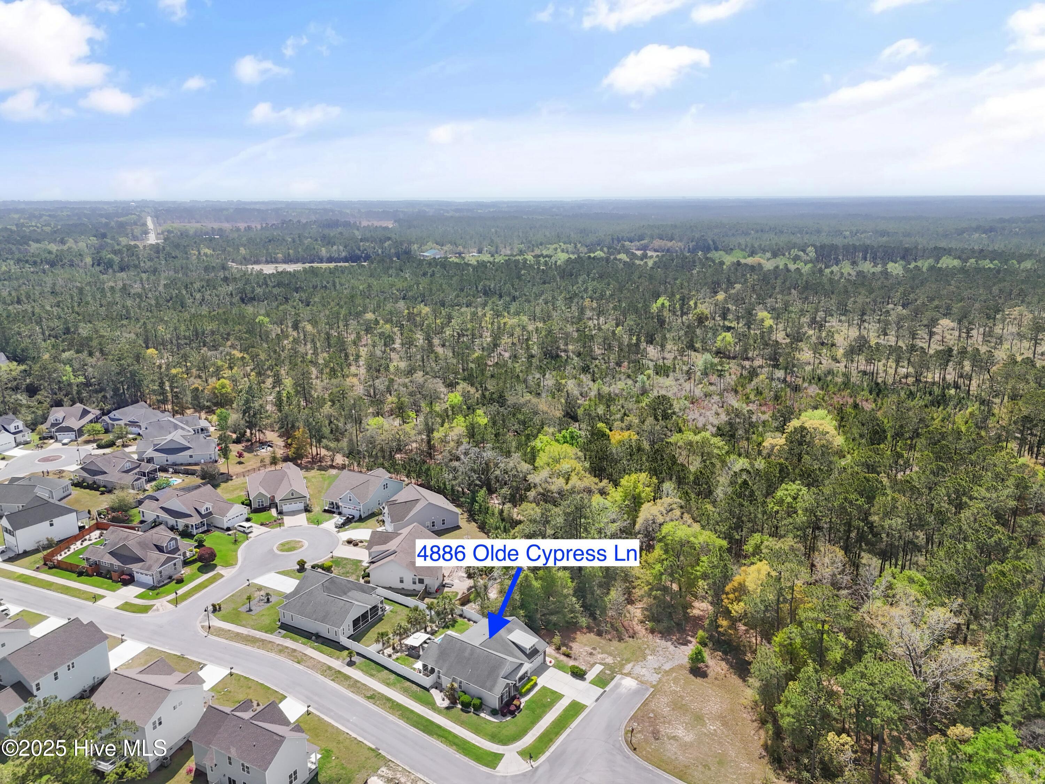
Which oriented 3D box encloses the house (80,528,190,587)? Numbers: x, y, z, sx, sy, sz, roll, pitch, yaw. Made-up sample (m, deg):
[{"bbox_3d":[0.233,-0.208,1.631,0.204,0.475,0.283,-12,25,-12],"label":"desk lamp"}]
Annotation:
[{"bbox_3d":[-81.370,32.791,153.715,23.490,6.910,13.420,6,16,22],"label":"house"}]

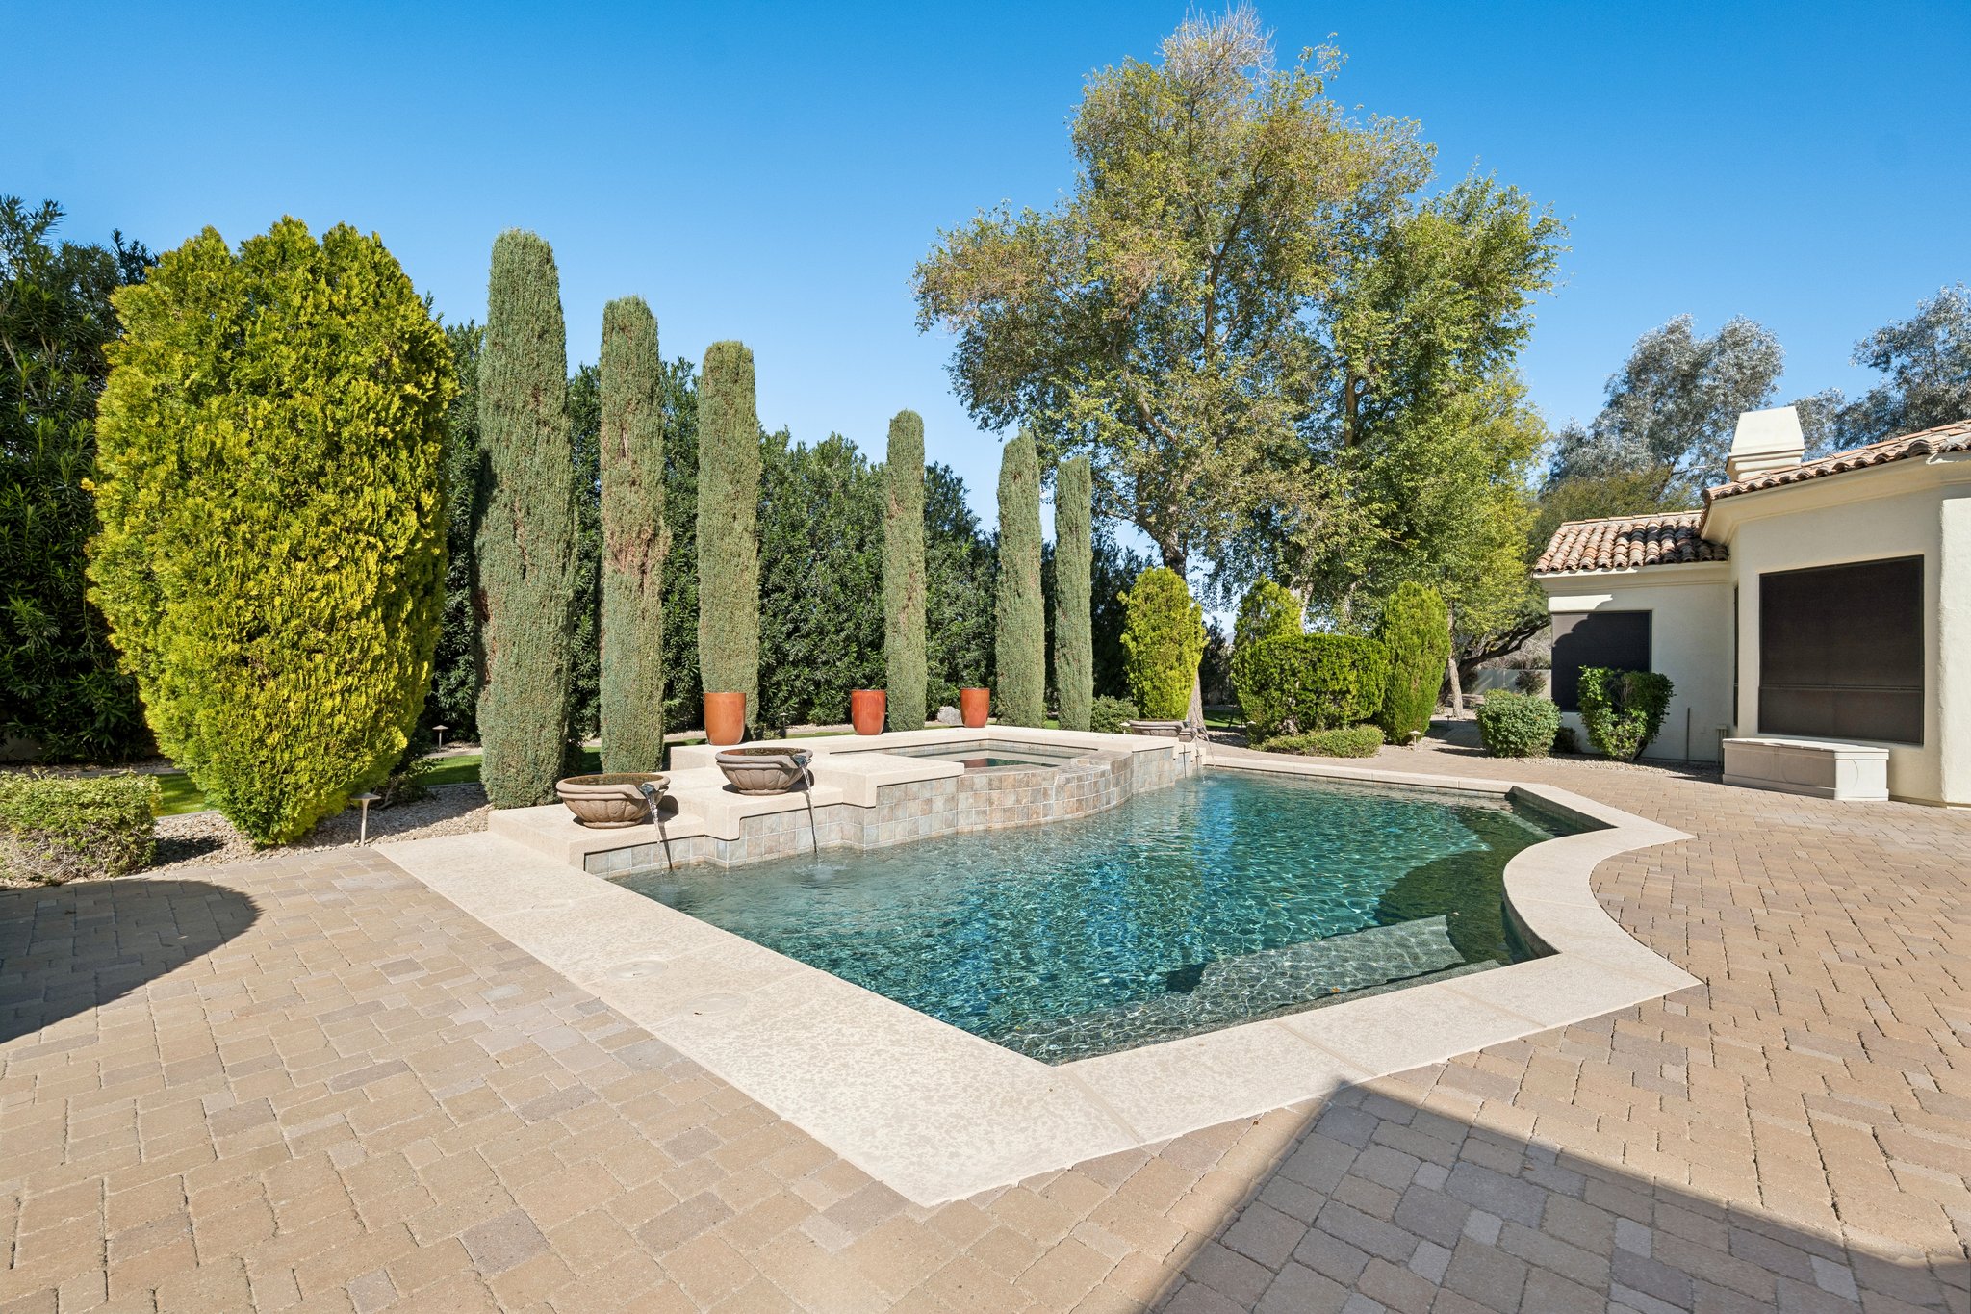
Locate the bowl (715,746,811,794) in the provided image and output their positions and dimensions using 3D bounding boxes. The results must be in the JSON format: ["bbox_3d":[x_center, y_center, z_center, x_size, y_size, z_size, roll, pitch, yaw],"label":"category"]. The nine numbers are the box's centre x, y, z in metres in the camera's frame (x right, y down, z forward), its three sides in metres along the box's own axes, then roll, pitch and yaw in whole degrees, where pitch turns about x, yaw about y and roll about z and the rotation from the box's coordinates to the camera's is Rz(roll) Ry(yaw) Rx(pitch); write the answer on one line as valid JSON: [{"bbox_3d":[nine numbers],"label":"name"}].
[{"bbox_3d":[-1.898,0.982,6.497,0.816,0.340,0.796,1,-1,0],"label":"bowl"}]

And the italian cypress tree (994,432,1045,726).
[{"bbox_3d":[0.606,-1.128,13.287,0.843,5.500,0.843,1,-1,3],"label":"italian cypress tree"}]

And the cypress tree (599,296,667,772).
[{"bbox_3d":[-3.984,-1.304,8.731,0.734,5.545,0.734,1,-1,-25],"label":"cypress tree"}]

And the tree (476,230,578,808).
[{"bbox_3d":[-4.368,-1.319,7.343,0.857,5.510,0.857,1,-1,-31],"label":"tree"}]

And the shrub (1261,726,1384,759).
[{"bbox_3d":[5.838,1.435,13.375,1.877,0.490,1.292,0,-1,40],"label":"shrub"}]

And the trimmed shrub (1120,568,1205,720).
[{"bbox_3d":[3.030,0.040,13.000,1.400,3.100,1.400,0,0,0],"label":"trimmed shrub"}]

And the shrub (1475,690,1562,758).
[{"bbox_3d":[9.214,1.150,13.313,1.224,1.115,1.224,0,-1,35],"label":"shrub"}]

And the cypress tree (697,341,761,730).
[{"bbox_3d":[-3.480,-1.370,10.400,0.820,5.830,0.820,0,0,0],"label":"cypress tree"}]

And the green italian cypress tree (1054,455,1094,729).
[{"bbox_3d":[1.850,-1.270,16.000,0.820,5.820,0.820,0,0,0],"label":"green italian cypress tree"}]

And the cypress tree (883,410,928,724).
[{"bbox_3d":[-1.266,-1.191,12.335,0.721,5.535,0.721,1,-1,-6],"label":"cypress tree"}]

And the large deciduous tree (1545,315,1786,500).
[{"bbox_3d":[24.143,-4.911,27.110,7.600,14.274,7.400,0,-1,42],"label":"large deciduous tree"}]

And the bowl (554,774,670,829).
[{"bbox_3d":[-2.920,1.145,6.030,0.800,0.340,0.810,0,0,0],"label":"bowl"}]

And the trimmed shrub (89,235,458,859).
[{"bbox_3d":[-5.760,-1.000,6.350,2.150,5.000,2.100,0,-1,-42],"label":"trimmed shrub"}]

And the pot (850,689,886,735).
[{"bbox_3d":[-1.680,0.790,10.940,0.480,0.610,0.480,0,0,0],"label":"pot"}]

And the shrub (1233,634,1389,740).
[{"bbox_3d":[6.050,0.590,14.300,2.700,2.040,2.000,0,0,23],"label":"shrub"}]

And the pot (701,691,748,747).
[{"bbox_3d":[-3.037,0.725,8.897,0.469,0.585,0.469,1,-1,-19],"label":"pot"}]

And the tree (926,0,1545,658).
[{"bbox_3d":[5.320,-5.970,16.000,13.000,15.200,10.500,0,0,0],"label":"tree"}]

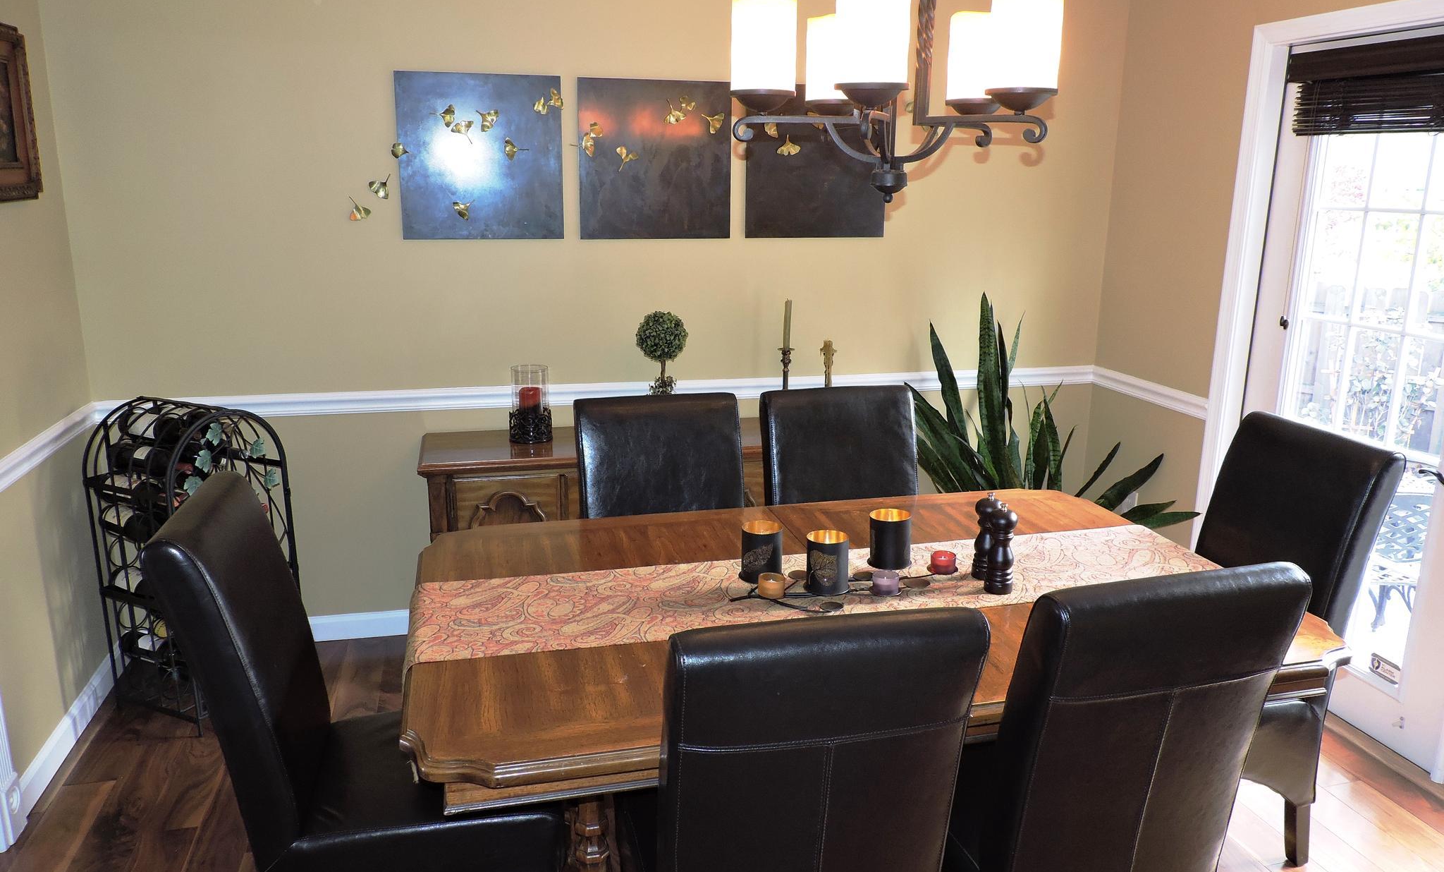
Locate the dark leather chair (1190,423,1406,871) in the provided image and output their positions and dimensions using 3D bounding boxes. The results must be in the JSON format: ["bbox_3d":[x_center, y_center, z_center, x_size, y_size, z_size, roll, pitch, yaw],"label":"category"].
[{"bbox_3d":[1.089,0.490,2.380,0.625,1.020,0.455,-3,14,-14],"label":"dark leather chair"}]

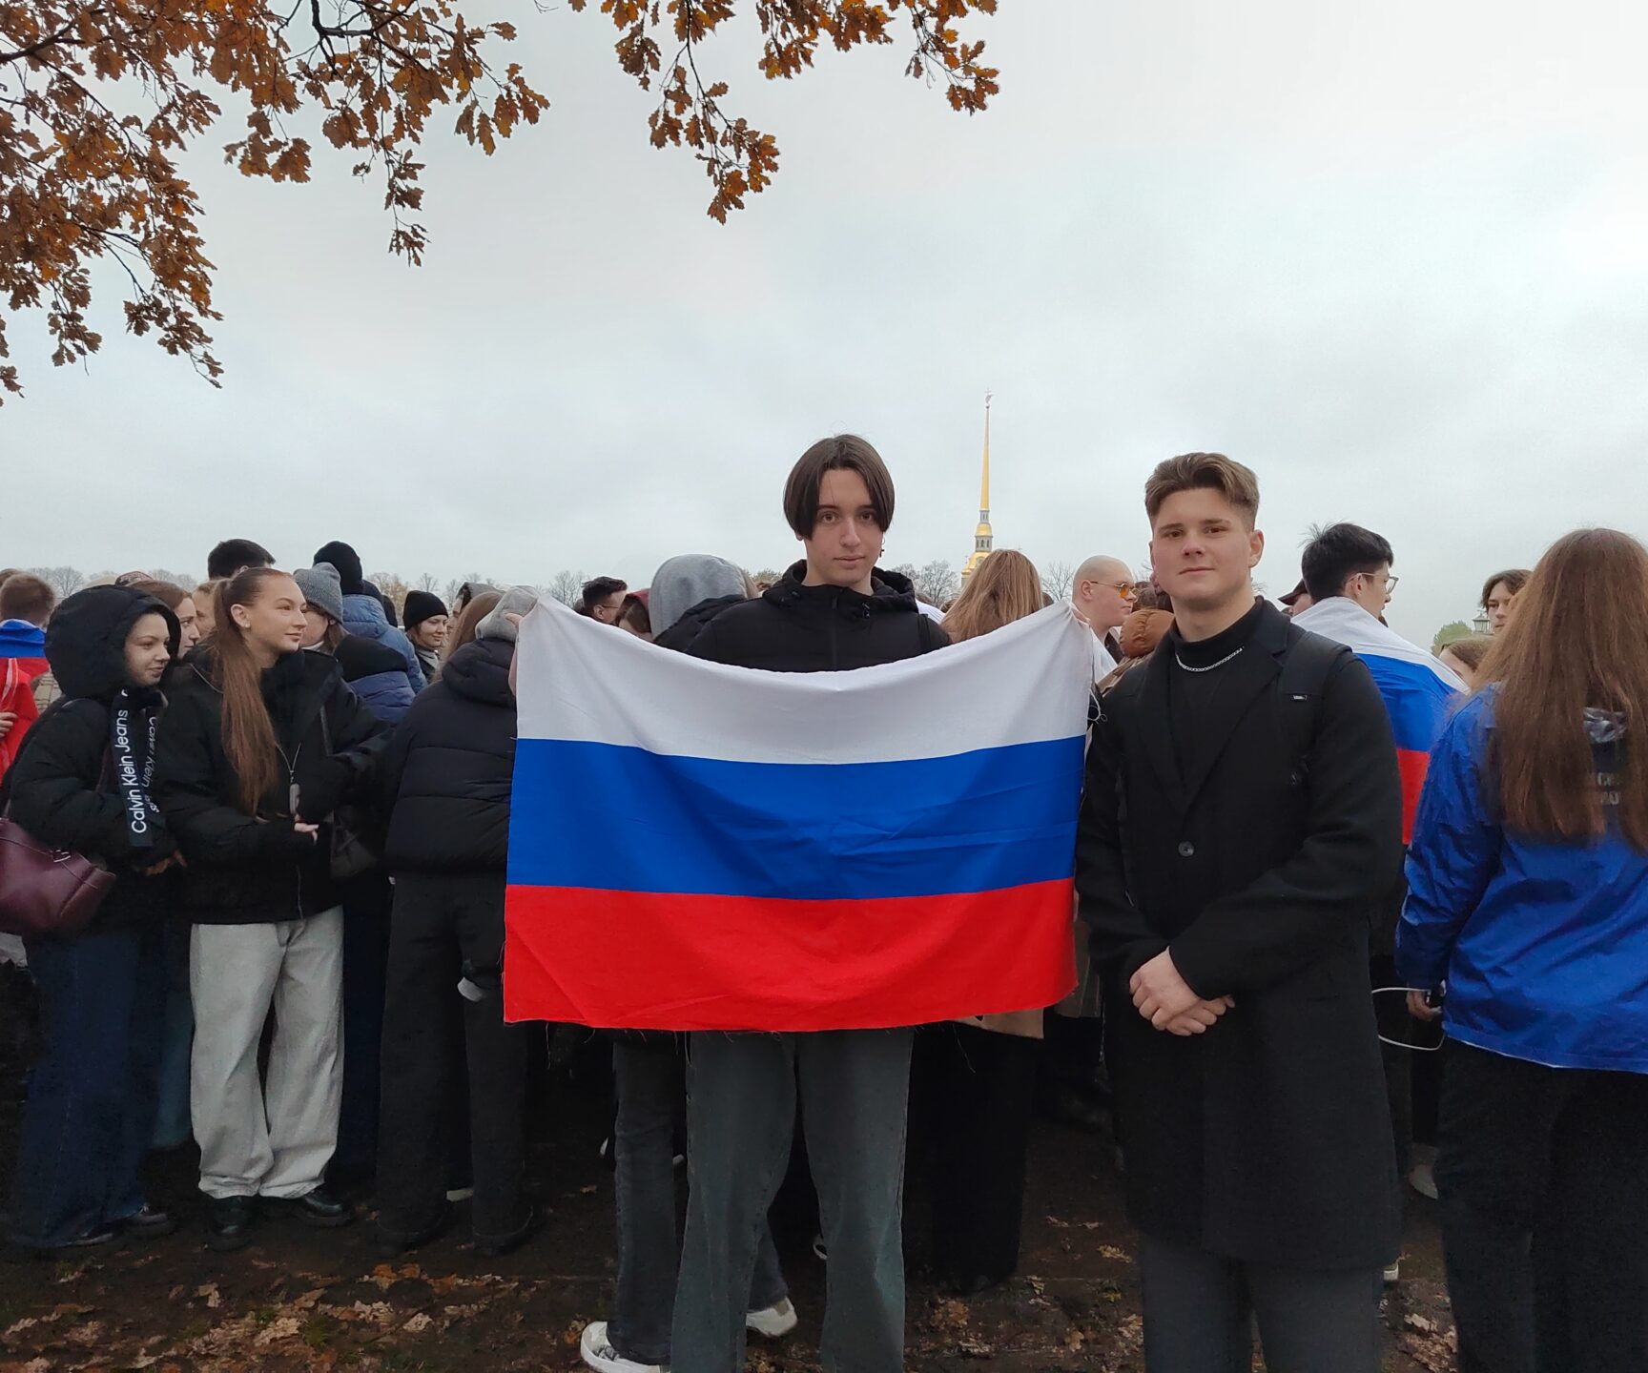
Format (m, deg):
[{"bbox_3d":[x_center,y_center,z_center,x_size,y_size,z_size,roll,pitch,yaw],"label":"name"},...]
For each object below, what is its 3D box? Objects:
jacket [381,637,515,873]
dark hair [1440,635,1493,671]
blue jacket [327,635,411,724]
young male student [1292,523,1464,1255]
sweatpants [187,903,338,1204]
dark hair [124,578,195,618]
[{"bbox_3d":[-0.866,0.164,3.000,0.450,0.590,0.330,2,2,23],"label":"jacket"},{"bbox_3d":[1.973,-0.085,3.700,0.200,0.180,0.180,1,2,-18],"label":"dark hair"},{"bbox_3d":[-1.381,0.117,3.620,0.380,0.660,0.500,3,3,37],"label":"blue jacket"},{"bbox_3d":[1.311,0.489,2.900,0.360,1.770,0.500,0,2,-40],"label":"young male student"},{"bbox_3d":[-1.411,0.857,3.080,0.370,0.860,0.280,0,2,-23],"label":"sweatpants"},{"bbox_3d":[-1.896,-0.209,3.450,0.230,0.260,0.200,2,3,30],"label":"dark hair"}]

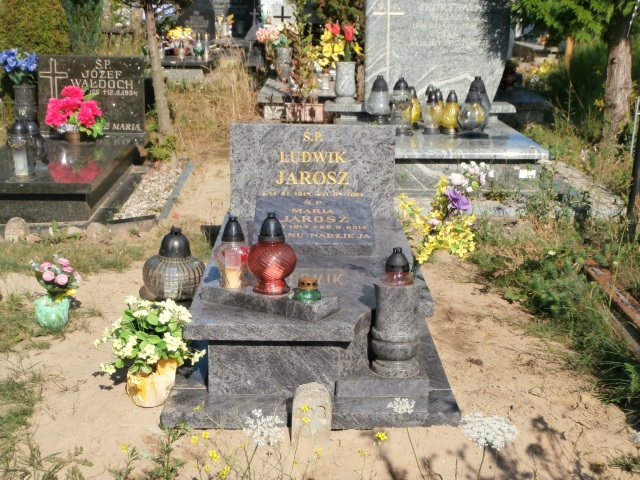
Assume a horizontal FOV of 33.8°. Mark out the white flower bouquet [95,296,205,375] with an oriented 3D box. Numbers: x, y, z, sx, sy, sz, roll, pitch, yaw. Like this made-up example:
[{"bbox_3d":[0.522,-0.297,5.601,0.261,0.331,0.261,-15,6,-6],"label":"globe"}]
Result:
[{"bbox_3d":[-0.586,0.328,3.620,0.380,0.265,0.320,0,12,-1],"label":"white flower bouquet"}]

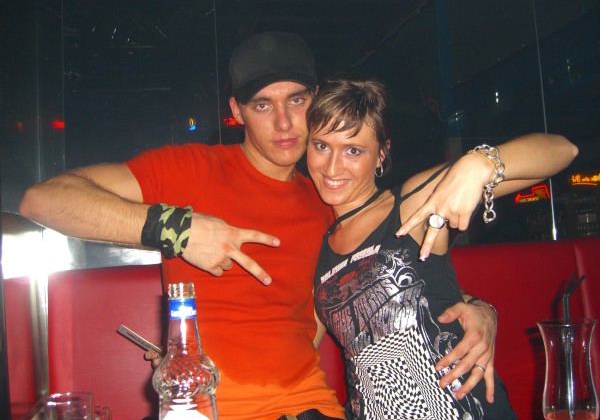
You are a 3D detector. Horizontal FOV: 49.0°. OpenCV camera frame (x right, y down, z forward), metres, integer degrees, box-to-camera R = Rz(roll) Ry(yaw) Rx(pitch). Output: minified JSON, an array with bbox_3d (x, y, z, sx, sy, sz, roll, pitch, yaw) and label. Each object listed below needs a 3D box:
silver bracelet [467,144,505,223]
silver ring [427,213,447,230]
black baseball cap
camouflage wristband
[{"bbox_3d":[0.299,-0.043,1.065,0.065,0.120,0.040,-3,-2,34],"label":"silver bracelet"},{"bbox_3d":[0.212,0.018,1.025,0.025,0.023,0.025,16,-9,11],"label":"silver ring"},{"bbox_3d":[-0.046,-0.272,1.250,0.175,0.140,0.260,-9,3,-7],"label":"black baseball cap"},{"bbox_3d":[-0.208,0.034,1.030,0.075,0.075,0.070,10,8,13],"label":"camouflage wristband"}]

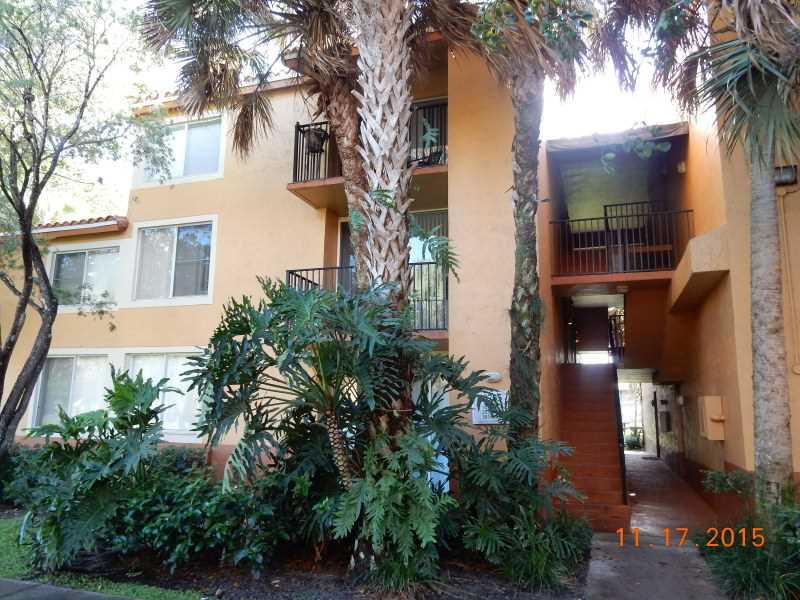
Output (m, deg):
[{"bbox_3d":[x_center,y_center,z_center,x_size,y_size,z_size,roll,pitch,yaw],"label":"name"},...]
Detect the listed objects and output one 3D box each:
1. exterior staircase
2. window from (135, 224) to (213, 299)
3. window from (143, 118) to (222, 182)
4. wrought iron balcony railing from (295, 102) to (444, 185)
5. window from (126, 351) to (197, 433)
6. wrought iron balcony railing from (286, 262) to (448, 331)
[{"bbox_3d":[3.201,2.247,9.898,1.100,2.470,3.650,-3,-10,19],"label":"exterior staircase"},{"bbox_3d":[-4.755,-0.799,12.122,1.887,1.561,0.120,-3,-10,19],"label":"window"},{"bbox_3d":[-4.692,-3.204,12.513,1.924,1.304,0.120,-3,-10,19],"label":"window"},{"bbox_3d":[-0.383,-2.564,10.296,2.820,1.080,1.000,-3,-10,19],"label":"wrought iron balcony railing"},{"bbox_3d":[-4.815,1.853,11.689,1.924,1.539,0.120,-3,-10,19],"label":"window"},{"bbox_3d":[-0.351,0.172,10.100,2.860,1.200,1.550,-3,-10,19],"label":"wrought iron balcony railing"}]

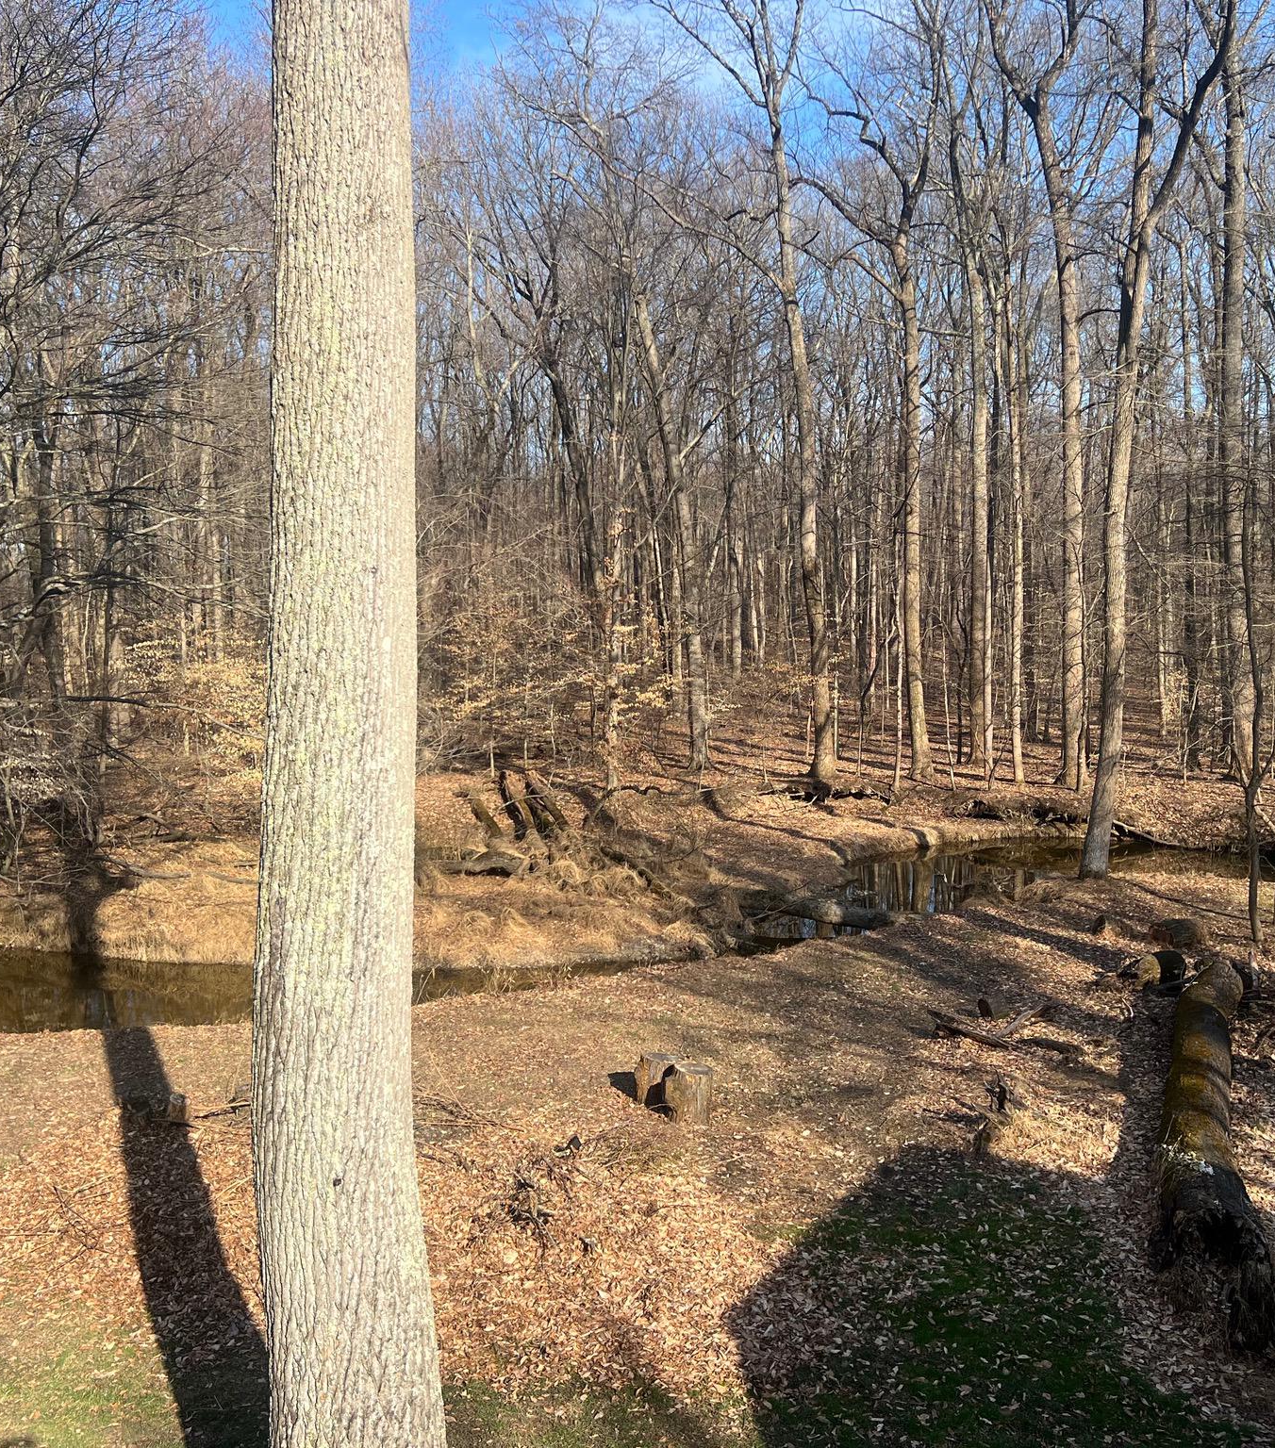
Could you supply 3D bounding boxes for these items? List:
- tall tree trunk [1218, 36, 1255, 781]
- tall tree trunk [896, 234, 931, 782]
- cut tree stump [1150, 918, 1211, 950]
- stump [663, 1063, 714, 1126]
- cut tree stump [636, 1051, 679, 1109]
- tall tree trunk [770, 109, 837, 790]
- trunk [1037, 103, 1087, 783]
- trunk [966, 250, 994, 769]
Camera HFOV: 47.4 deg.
[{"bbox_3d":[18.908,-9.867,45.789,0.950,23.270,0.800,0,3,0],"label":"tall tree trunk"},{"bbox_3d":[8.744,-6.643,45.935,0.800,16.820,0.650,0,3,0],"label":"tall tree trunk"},{"bbox_3d":[8.114,3.114,21.657,0.820,0.420,0.600,0,3,0],"label":"cut tree stump"},{"bbox_3d":[0.480,3.450,13.563,0.450,0.480,0.450,0,3,0],"label":"stump"},{"bbox_3d":[0.190,3.433,14.058,0.410,0.470,0.410,0,3,0],"label":"cut tree stump"},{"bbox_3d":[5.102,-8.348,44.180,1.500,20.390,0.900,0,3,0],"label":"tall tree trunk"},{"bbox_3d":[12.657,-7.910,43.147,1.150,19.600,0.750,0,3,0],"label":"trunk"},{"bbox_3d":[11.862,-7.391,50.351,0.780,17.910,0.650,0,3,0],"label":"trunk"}]

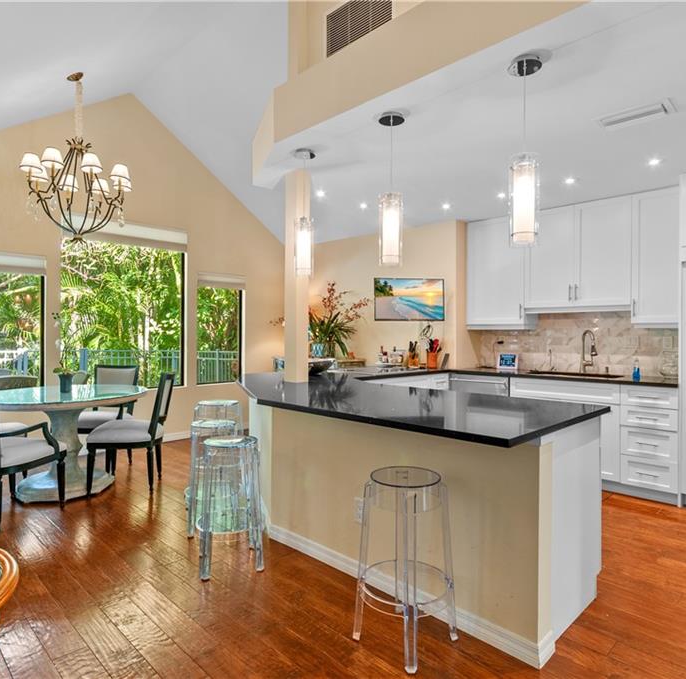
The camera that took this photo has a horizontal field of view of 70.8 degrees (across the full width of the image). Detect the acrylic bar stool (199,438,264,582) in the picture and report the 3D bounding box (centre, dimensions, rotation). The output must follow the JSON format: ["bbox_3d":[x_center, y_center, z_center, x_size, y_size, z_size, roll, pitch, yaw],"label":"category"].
[{"bbox_3d":[-0.633,0.899,2.698,0.380,0.680,0.380,0,0,-21],"label":"acrylic bar stool"}]

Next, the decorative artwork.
[{"bbox_3d":[0.690,-0.405,4.950,0.730,0.430,0.060,0,0,-6],"label":"decorative artwork"}]

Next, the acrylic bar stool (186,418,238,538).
[{"bbox_3d":[-0.847,0.895,3.163,0.380,0.680,0.380,0,0,-21],"label":"acrylic bar stool"}]

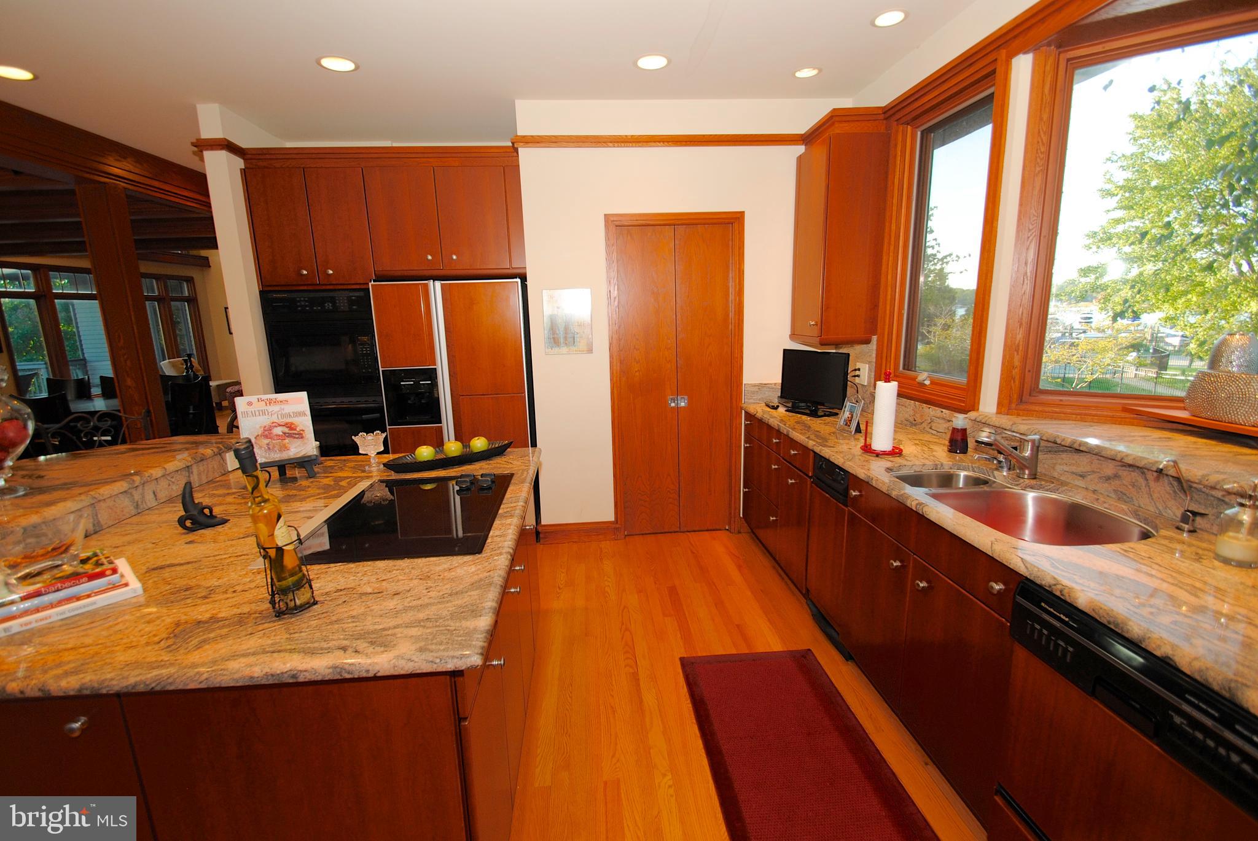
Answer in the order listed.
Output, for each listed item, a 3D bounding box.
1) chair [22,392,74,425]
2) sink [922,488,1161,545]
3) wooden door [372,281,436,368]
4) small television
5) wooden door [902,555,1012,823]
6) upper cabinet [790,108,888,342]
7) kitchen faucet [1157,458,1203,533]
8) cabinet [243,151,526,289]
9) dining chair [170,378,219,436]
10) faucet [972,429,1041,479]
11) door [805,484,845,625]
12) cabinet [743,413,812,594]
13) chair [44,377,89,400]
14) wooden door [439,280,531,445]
[{"bbox_3d":[-5.489,0.183,5.187,0.450,0.965,0.540,-2,10,-4],"label":"chair"},{"bbox_3d":[1.187,0.378,1.564,0.420,0.200,0.500,-2,11,-4],"label":"sink"},{"bbox_3d":[-1.343,-0.602,3.192,0.365,0.463,0.050,-2,11,-4],"label":"wooden door"},{"bbox_3d":[1.084,-0.228,3.094,0.180,0.370,0.480,-7,12,-26],"label":"small television"},{"bbox_3d":[0.930,0.752,1.534,0.025,0.590,0.400,-2,11,-4],"label":"wooden door"},{"bbox_3d":[1.243,-1.100,3.168,0.325,1.243,0.454,-2,10,-4],"label":"upper cabinet"},{"bbox_3d":[1.403,0.184,1.328,0.100,0.185,0.045,7,14,40],"label":"kitchen faucet"},{"bbox_3d":[-1.537,-1.320,3.582,1.680,0.820,0.560,-2,11,-4],"label":"cabinet"},{"bbox_3d":[-5.183,0.037,5.937,0.540,0.965,0.460,-2,10,-4],"label":"dining chair"},{"bbox_3d":[1.294,0.115,1.794,0.250,0.175,0.065,-3,11,-9],"label":"faucet"},{"bbox_3d":[0.895,0.596,2.348,0.040,0.555,0.363,-2,11,-4],"label":"door"},{"bbox_3d":[1.147,0.391,3.107,0.627,0.783,1.095,-2,10,-4],"label":"cabinet"},{"bbox_3d":[-7.205,-0.030,6.603,0.450,0.965,0.540,-2,10,-4],"label":"chair"},{"bbox_3d":[-0.888,-0.057,3.415,0.490,1.640,0.070,-2,11,-4],"label":"wooden door"}]

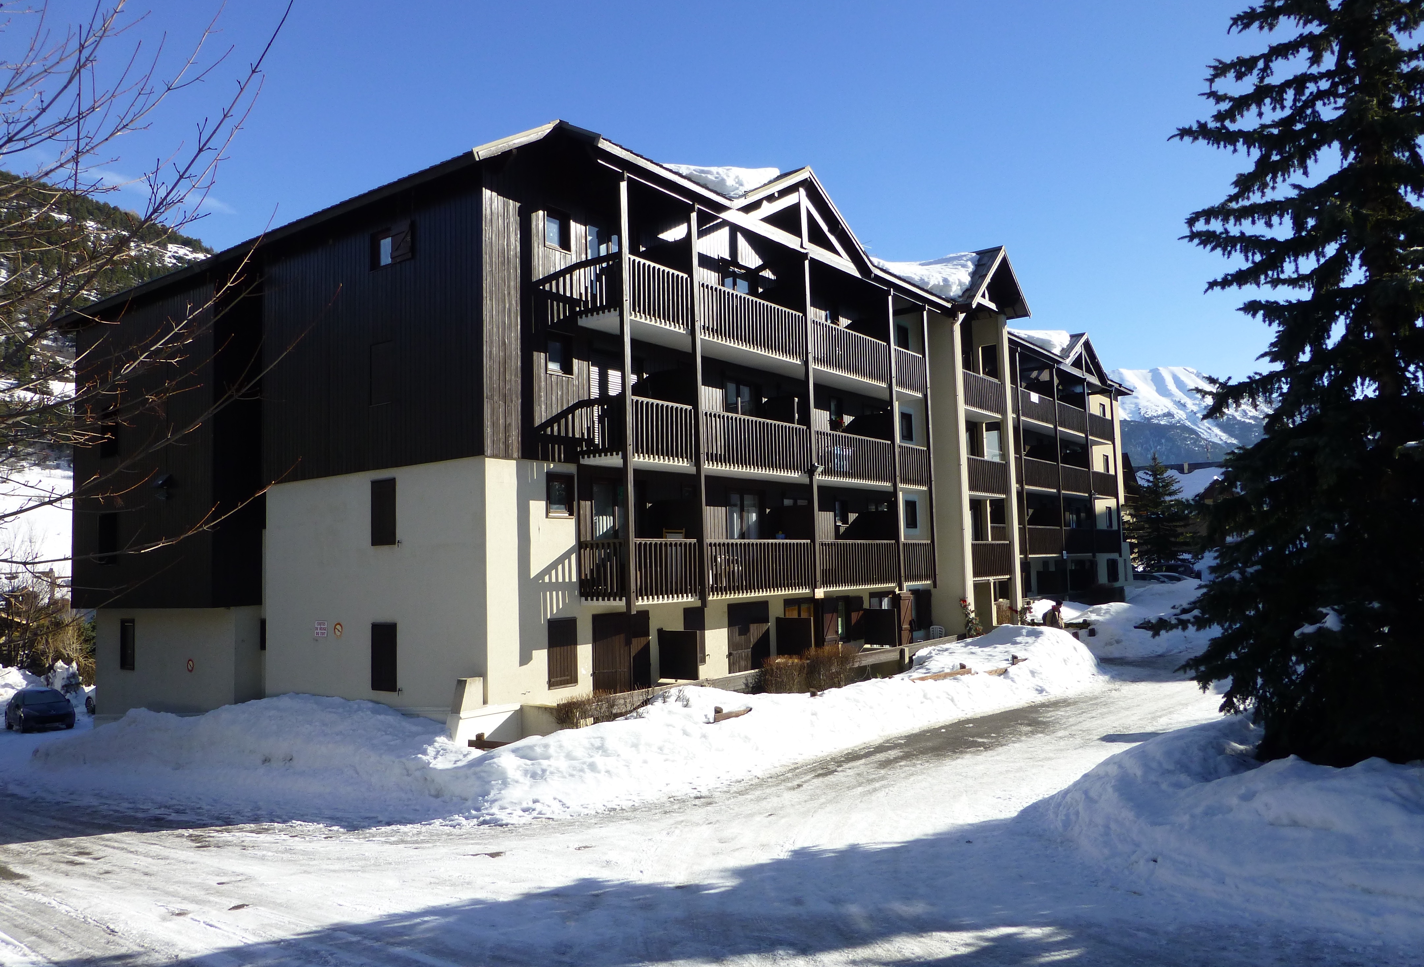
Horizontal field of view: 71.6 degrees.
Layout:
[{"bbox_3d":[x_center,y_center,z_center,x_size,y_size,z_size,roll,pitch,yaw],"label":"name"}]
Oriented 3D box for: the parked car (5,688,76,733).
[{"bbox_3d":[-25.520,8.591,37.550,1.740,1.460,4.050,3,-6,-44],"label":"parked car"}]

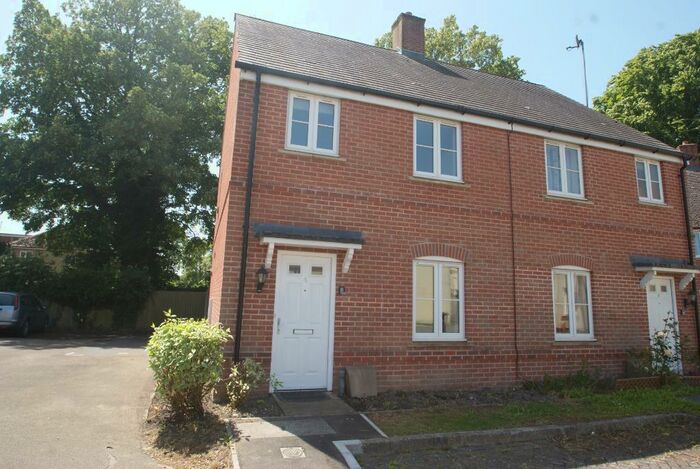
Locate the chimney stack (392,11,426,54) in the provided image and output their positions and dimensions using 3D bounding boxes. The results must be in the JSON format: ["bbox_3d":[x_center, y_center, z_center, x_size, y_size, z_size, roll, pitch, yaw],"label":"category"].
[{"bbox_3d":[1.869,-6.009,11.698,0.800,1.420,0.660,5,-10,-17],"label":"chimney stack"}]

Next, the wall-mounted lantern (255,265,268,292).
[{"bbox_3d":[-1.291,0.638,5.374,0.170,0.360,0.200,5,-10,-17],"label":"wall-mounted lantern"}]

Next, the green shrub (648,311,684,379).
[{"bbox_3d":[6.069,2.180,7.080,0.480,1.300,0.420,5,-10,-16],"label":"green shrub"}]

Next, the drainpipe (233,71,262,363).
[{"bbox_3d":[-1.546,-0.191,5.550,0.075,4.900,0.090,5,-10,-16],"label":"drainpipe"}]

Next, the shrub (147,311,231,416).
[{"bbox_3d":[-1.944,1.621,4.652,1.000,1.270,0.950,5,-10,-17],"label":"shrub"}]

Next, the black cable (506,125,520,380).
[{"bbox_3d":[3.043,0.228,6.859,0.040,4.740,0.050,5,-9,-17],"label":"black cable"}]

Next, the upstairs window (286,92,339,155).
[{"bbox_3d":[-0.608,-1.827,6.173,0.864,1.023,0.090,5,-10,-16],"label":"upstairs window"}]

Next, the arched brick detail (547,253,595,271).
[{"bbox_3d":[4.346,0.555,7.316,1.120,0.300,0.100,5,-10,-16],"label":"arched brick detail"}]

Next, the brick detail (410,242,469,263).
[{"bbox_3d":[1.558,0.313,6.458,1.080,0.280,0.110,5,-10,-17],"label":"brick detail"}]

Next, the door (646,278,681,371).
[{"bbox_3d":[6.601,1.913,7.818,0.930,2.060,0.100,5,-10,-17],"label":"door"}]

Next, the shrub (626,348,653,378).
[{"bbox_3d":[5.544,2.536,7.088,0.520,0.600,0.480,5,-10,-17],"label":"shrub"}]

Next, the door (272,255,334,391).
[{"bbox_3d":[-0.697,1.308,5.627,0.930,2.060,0.100,5,-10,-17],"label":"door"}]

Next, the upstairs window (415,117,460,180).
[{"bbox_3d":[1.622,-1.565,6.808,0.976,1.177,0.090,5,-10,-16],"label":"upstairs window"}]

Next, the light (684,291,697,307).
[{"bbox_3d":[7.277,1.377,7.940,0.160,0.360,0.190,5,-10,-16],"label":"light"}]

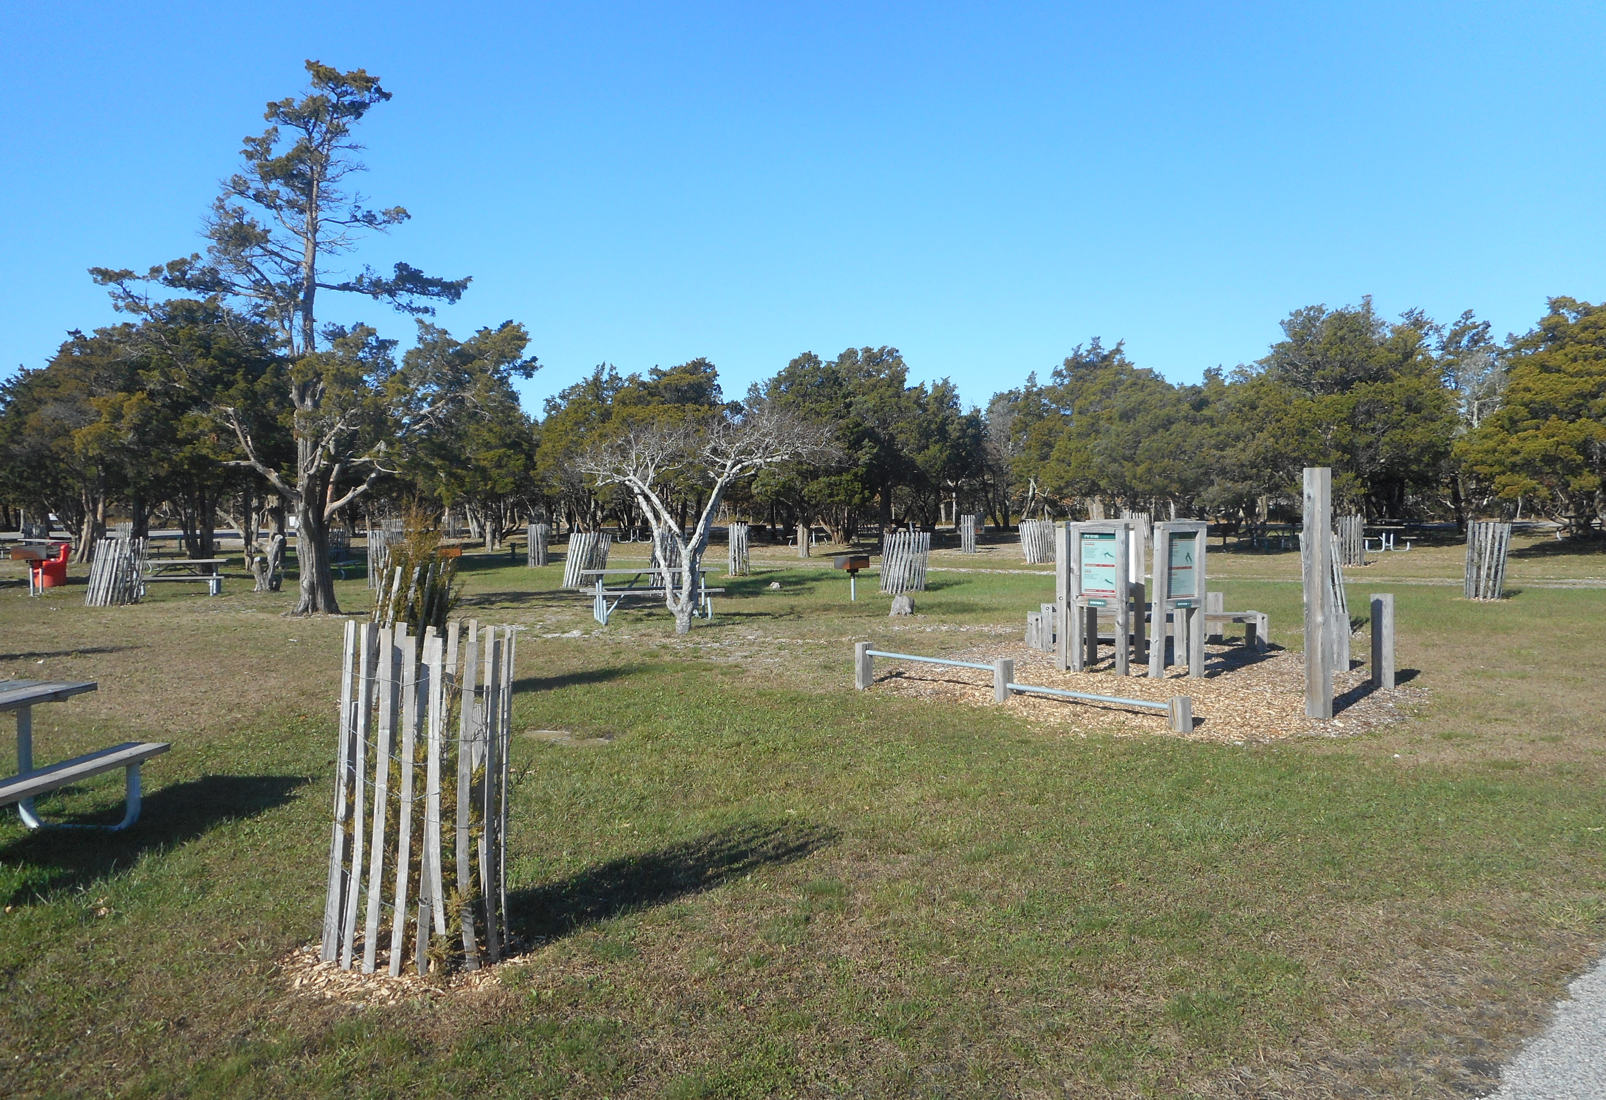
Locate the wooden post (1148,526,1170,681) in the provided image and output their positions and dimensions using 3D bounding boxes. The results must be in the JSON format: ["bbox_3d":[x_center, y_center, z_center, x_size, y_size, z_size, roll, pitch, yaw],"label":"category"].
[{"bbox_3d":[3.334,0.469,10.849,0.100,1.449,0.100,0,2,-28],"label":"wooden post"}]

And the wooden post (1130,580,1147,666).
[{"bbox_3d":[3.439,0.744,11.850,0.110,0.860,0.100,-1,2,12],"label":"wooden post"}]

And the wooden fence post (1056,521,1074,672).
[{"bbox_3d":[2.559,0.456,11.407,0.100,1.465,0.100,1,3,37],"label":"wooden fence post"}]

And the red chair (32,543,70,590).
[{"bbox_3d":[-17.890,0.382,27.600,0.700,1.040,0.680,0,2,35],"label":"red chair"}]

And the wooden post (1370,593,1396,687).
[{"bbox_3d":[5.054,0.791,10.107,0.140,0.820,0.140,-2,2,-17],"label":"wooden post"}]

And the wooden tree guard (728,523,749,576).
[{"bbox_3d":[-1.517,-0.015,27.500,0.500,1.250,0.500,-1,2,0],"label":"wooden tree guard"}]

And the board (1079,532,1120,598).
[{"bbox_3d":[2.863,0.151,11.200,0.370,0.640,0.050,1,3,37],"label":"board"}]

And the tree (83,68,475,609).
[{"bbox_3d":[-8.900,-3.652,19.800,5.900,9.400,5.400,-2,2,-18],"label":"tree"}]

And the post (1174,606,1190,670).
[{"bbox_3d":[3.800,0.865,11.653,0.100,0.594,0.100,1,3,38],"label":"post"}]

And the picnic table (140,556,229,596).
[{"bbox_3d":[-13.387,0.600,25.000,1.830,0.760,1.450,-2,2,-19],"label":"picnic table"}]

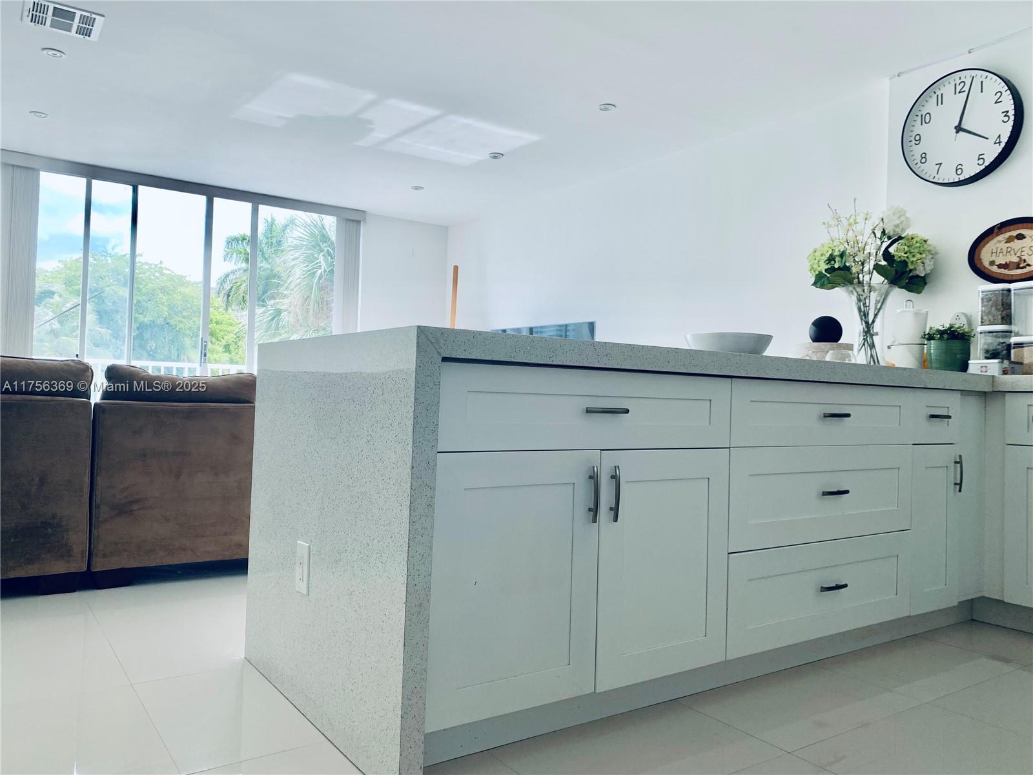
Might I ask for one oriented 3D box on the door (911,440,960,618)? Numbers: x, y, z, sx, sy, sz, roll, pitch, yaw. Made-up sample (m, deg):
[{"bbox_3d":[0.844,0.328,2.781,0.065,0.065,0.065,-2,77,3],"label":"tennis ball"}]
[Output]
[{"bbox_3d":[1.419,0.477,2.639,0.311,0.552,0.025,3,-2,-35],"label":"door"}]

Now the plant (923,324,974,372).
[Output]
[{"bbox_3d":[1.628,-0.134,2.923,0.182,0.204,0.182,3,-2,-35],"label":"plant"}]

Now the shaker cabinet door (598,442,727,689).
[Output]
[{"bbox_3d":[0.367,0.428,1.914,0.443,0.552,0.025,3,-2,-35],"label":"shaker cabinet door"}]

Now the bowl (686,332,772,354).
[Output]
[{"bbox_3d":[0.701,-0.119,2.558,0.290,0.102,0.290,2,-1,0],"label":"bowl"}]

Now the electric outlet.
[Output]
[{"bbox_3d":[-0.537,0.458,1.948,0.008,0.126,0.079,3,-2,-35],"label":"electric outlet"}]

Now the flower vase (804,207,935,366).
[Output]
[{"bbox_3d":[1.518,-0.405,3.329,0.551,0.758,0.441,1,-1,24],"label":"flower vase"}]

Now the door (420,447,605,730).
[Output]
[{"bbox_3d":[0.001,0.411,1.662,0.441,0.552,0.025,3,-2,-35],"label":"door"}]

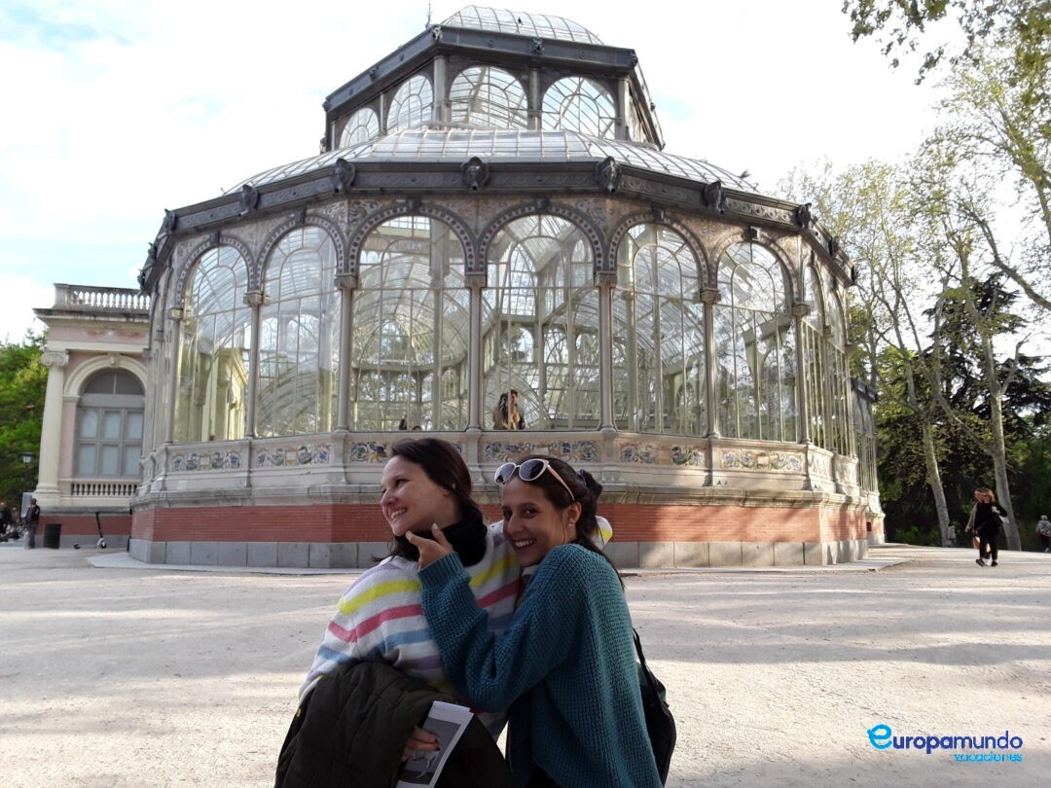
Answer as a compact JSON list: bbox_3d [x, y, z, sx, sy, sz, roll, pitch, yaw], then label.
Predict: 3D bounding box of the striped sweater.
[{"bbox_3d":[-0.221,0.549,1.869,0.620,0.560,0.360,-3,-9,20],"label":"striped sweater"}]

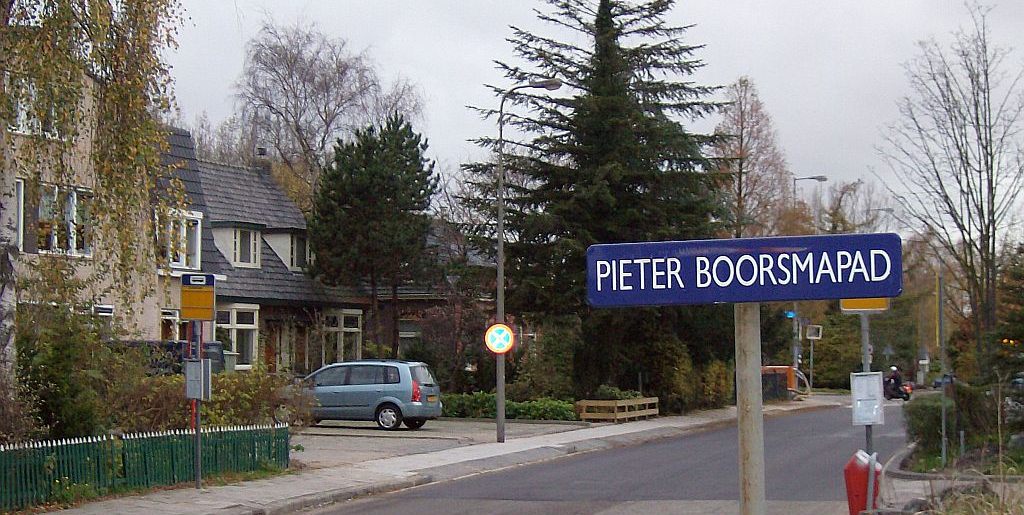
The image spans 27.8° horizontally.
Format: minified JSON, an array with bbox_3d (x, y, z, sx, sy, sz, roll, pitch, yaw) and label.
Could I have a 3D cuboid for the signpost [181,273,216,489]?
[{"bbox_3d":[-4.097,1.599,27.000,0.440,2.830,0.250,-1,-3,12],"label":"signpost"}]

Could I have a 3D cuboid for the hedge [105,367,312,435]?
[{"bbox_3d":[-4.765,2.455,32.118,3.400,1.395,1.200,-1,-3,20],"label":"hedge"}]

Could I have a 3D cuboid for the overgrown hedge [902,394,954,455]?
[{"bbox_3d":[7.923,3.090,39.300,0.900,1.030,1.200,-1,-3,15],"label":"overgrown hedge"}]

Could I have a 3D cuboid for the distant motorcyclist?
[{"bbox_3d":[15.207,4.974,83.000,2.000,1.450,0.800,-2,-3,30],"label":"distant motorcyclist"}]

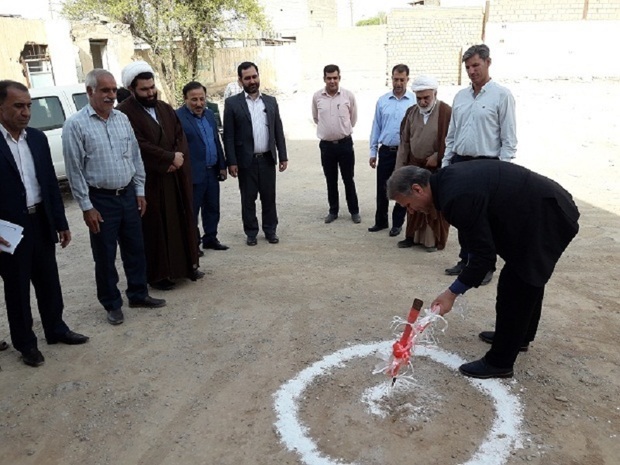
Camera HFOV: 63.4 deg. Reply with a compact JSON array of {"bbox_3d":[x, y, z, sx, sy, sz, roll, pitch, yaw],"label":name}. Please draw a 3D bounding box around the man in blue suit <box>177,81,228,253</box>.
[{"bbox_3d":[-1.072,-0.594,4.830,0.540,1.630,0.370,-13,21,-32],"label":"man in blue suit"}]

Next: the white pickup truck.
[{"bbox_3d":[-4.073,-1.325,7.377,1.760,1.660,5.050,2,18,12],"label":"white pickup truck"}]

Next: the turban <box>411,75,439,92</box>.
[{"bbox_3d":[1.012,-1.301,4.439,0.240,0.170,0.260,5,31,21],"label":"turban"}]

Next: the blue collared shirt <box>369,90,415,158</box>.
[{"bbox_3d":[0.876,-1.118,5.149,0.510,0.660,0.290,4,18,16],"label":"blue collared shirt"}]

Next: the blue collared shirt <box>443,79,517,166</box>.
[{"bbox_3d":[1.344,-0.822,3.906,0.550,0.660,0.310,9,21,31],"label":"blue collared shirt"}]

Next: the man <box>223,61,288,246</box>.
[{"bbox_3d":[-0.538,-0.762,5.041,0.590,1.790,0.350,-6,18,-14],"label":"man"}]

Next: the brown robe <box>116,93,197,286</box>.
[{"bbox_3d":[-1.202,-0.332,4.132,0.560,1.500,0.430,-17,23,-40],"label":"brown robe"}]

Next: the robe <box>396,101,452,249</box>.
[{"bbox_3d":[1.091,-0.547,4.784,0.530,1.380,0.380,5,19,19],"label":"robe"}]

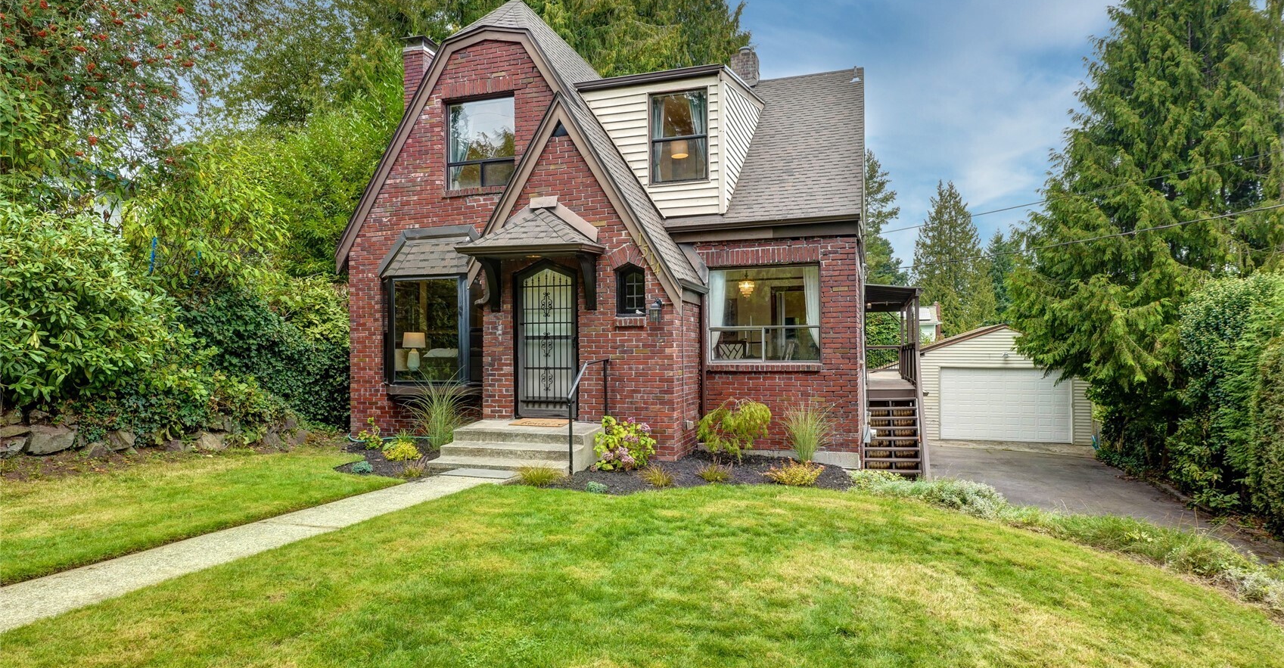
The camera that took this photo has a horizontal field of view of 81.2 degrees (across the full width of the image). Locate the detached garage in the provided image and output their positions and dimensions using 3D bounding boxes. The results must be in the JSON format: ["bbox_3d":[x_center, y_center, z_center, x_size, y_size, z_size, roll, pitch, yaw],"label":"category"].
[{"bbox_3d":[12.011,1.546,25.713,5.000,3.600,6.000,-1,-1,18],"label":"detached garage"}]

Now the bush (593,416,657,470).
[{"bbox_3d":[-0.236,1.307,9.028,0.730,0.640,0.680,-1,-1,0],"label":"bush"}]

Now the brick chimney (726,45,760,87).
[{"bbox_3d":[2.086,-5.333,15.173,0.500,0.860,0.460,-1,-1,18],"label":"brick chimney"}]

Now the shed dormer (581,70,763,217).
[{"bbox_3d":[0.677,-2.926,12.548,2.250,2.500,3.300,-1,-1,18],"label":"shed dormer"}]

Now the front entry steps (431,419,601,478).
[{"bbox_3d":[-1.528,1.404,9.383,1.800,0.480,1.290,-1,-1,18],"label":"front entry steps"}]

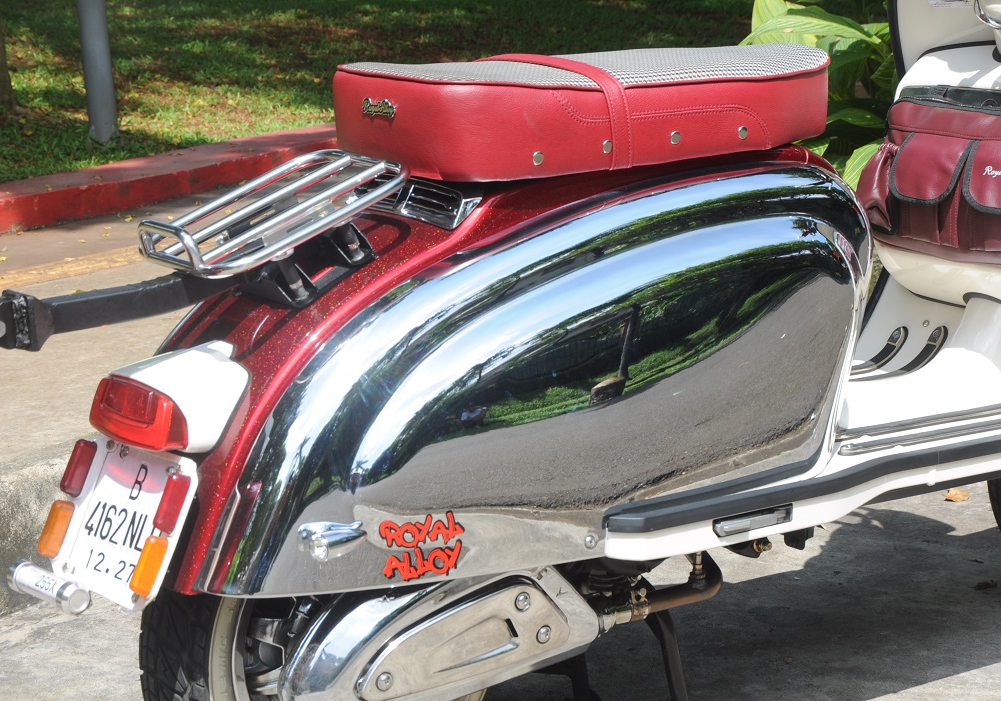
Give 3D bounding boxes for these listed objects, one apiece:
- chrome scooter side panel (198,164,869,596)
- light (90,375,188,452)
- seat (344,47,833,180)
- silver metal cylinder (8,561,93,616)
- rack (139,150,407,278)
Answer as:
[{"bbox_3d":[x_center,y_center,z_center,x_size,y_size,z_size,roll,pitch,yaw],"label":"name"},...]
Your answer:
[{"bbox_3d":[0.070,0.027,2.769,0.887,0.374,0.154,-10,14,-37],"label":"chrome scooter side panel"},{"bbox_3d":[-0.379,0.066,2.615,0.047,0.067,0.145,-10,14,-37],"label":"light"},{"bbox_3d":[0.114,-0.287,2.939,0.637,0.127,0.274,-10,14,-37],"label":"seat"},{"bbox_3d":[-0.464,0.243,2.620,0.027,0.027,0.130,-10,16,-38],"label":"silver metal cylinder"},{"bbox_3d":[-0.239,-0.159,2.684,0.271,0.056,0.208,-31,26,-30],"label":"rack"}]

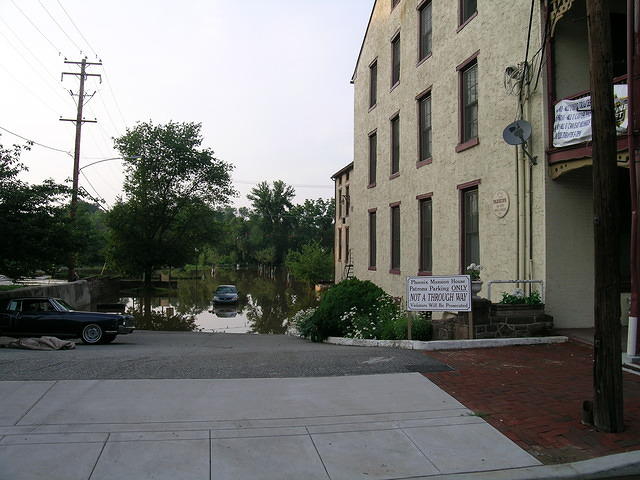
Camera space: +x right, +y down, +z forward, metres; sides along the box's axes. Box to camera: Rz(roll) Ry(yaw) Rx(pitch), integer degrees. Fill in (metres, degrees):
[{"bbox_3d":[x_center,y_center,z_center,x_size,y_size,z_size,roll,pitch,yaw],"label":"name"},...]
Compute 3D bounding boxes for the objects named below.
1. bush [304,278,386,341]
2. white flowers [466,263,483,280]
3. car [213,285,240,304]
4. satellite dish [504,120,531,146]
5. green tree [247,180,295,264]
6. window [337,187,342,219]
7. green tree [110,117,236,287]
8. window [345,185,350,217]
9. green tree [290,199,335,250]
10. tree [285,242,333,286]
[{"bbox_3d":[0.625,1.785,13.200,2.150,1.600,2.000,0,-1,0],"label":"bush"},{"bbox_3d":[2.984,0.608,10.000,0.330,0.350,0.330,0,-1,0],"label":"white flowers"},{"bbox_3d":[-6.920,4.120,38.400,1.760,1.430,4.500,0,-1,-10],"label":"car"},{"bbox_3d":[3.929,-2.119,10.300,0.590,0.530,0.360,0,-1,21],"label":"satellite dish"},{"bbox_3d":[-10.135,-3.583,106.000,9.800,17.200,9.500,0,-1,0],"label":"green tree"},{"bbox_3d":[1.468,-2.629,37.800,0.200,2.200,1.000,0,-1,-11],"label":"window"},{"bbox_3d":[-13.573,-3.223,47.000,11.600,15.200,11.000,0,-1,0],"label":"green tree"},{"bbox_3d":[1.899,-2.640,35.500,0.200,2.200,1.000,0,-1,-11],"label":"window"},{"bbox_3d":[-1.536,-2.150,106.000,10.000,13.200,9.500,0,-1,0],"label":"green tree"},{"bbox_3d":[-0.954,2.310,52.000,5.200,4.600,5.000,0,-1,0],"label":"tree"}]

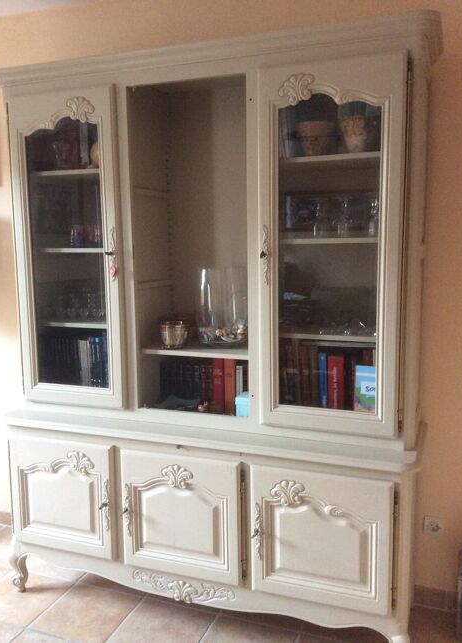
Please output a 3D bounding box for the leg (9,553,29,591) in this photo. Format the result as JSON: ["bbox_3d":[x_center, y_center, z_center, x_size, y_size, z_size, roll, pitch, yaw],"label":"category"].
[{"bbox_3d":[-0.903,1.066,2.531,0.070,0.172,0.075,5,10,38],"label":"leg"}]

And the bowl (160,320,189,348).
[{"bbox_3d":[-0.227,0.053,2.361,0.113,0.094,0.113,-1,8,0],"label":"bowl"}]

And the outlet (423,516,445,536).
[{"bbox_3d":[0.802,0.810,2.340,0.079,0.079,0.014,2,8,20],"label":"outlet"}]

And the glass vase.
[{"bbox_3d":[-0.024,-0.063,2.416,0.210,0.303,0.210,-1,8,0],"label":"glass vase"}]

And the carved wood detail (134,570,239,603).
[{"bbox_3d":[-0.186,1.013,2.239,0.430,0.100,0.022,2,8,20],"label":"carved wood detail"}]

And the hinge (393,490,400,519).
[{"bbox_3d":[0.534,0.588,1.914,0.016,0.102,0.016,2,8,20],"label":"hinge"}]

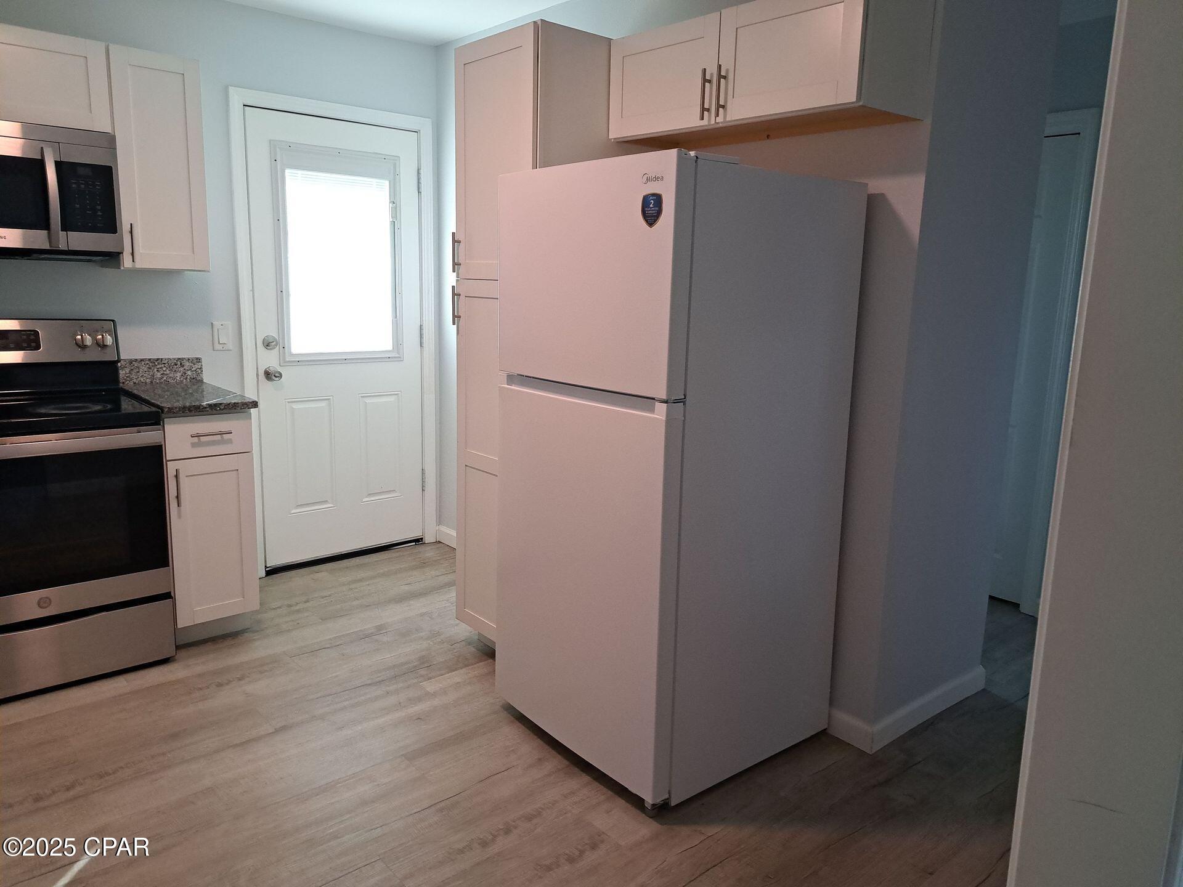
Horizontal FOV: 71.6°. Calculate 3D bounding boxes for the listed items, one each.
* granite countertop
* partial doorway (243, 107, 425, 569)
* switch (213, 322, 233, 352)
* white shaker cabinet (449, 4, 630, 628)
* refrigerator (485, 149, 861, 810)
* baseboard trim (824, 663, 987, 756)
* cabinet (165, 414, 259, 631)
[{"bbox_3d":[-1.560,-0.229,3.146,0.312,0.136,0.710,-7,14,-39],"label":"granite countertop"},{"bbox_3d":[-1.188,-0.466,3.914,0.818,2.036,0.045,-7,14,-39],"label":"partial doorway"},{"bbox_3d":[-1.591,-0.460,3.536,0.077,0.118,0.010,-7,14,-39],"label":"switch"},{"bbox_3d":[-0.104,-0.282,2.945,0.610,2.096,0.455,-7,14,-39],"label":"white shaker cabinet"},{"bbox_3d":[0.229,0.065,2.471,0.734,1.663,0.739,-7,13,-38],"label":"refrigerator"},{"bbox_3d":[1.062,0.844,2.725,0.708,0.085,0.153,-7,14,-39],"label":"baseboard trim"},{"bbox_3d":[-1.572,0.238,3.223,0.292,0.815,0.653,-7,14,-39],"label":"cabinet"}]

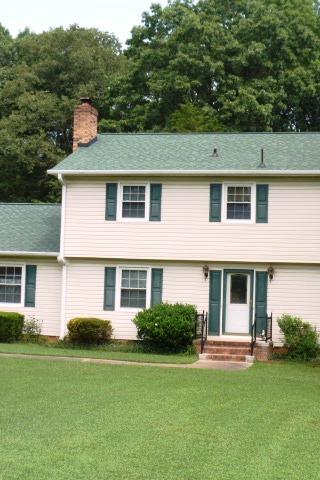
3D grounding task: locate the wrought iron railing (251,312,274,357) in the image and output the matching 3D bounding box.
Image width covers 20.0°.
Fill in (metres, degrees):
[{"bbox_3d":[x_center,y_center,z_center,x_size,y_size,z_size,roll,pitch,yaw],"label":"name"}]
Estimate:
[{"bbox_3d":[3.114,2.837,27.482,0.465,1.212,1.616,1,-2,13],"label":"wrought iron railing"}]

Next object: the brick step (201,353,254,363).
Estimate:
[{"bbox_3d":[2.019,3.517,26.909,1.646,0.192,0.333,1,-2,13],"label":"brick step"}]

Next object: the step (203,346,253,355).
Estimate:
[{"bbox_3d":[2.057,3.334,27.221,1.515,0.192,0.333,1,-2,13],"label":"step"}]

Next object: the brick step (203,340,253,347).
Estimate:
[{"bbox_3d":[2.096,3.161,27.541,1.475,0.192,0.343,1,-2,13],"label":"brick step"}]

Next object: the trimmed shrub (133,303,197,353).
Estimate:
[{"bbox_3d":[0.131,2.683,27.884,1.970,1.515,1.768,1,-2,13],"label":"trimmed shrub"}]

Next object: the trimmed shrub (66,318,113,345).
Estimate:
[{"bbox_3d":[-2.236,2.915,28.668,1.464,0.858,1.212,1,-2,13],"label":"trimmed shrub"}]

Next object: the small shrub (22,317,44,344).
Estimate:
[{"bbox_3d":[-4.151,2.966,29.720,0.727,0.909,0.657,1,-2,13],"label":"small shrub"}]

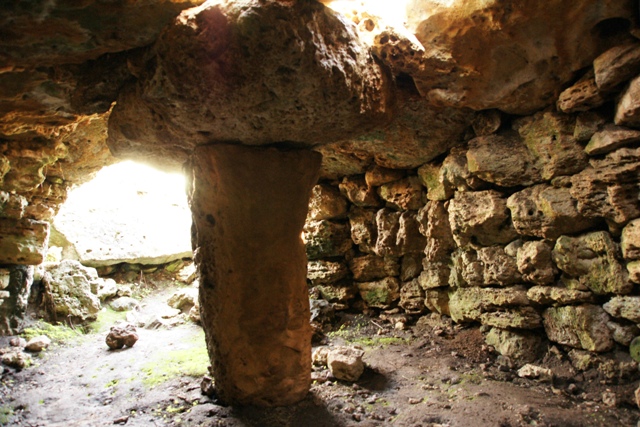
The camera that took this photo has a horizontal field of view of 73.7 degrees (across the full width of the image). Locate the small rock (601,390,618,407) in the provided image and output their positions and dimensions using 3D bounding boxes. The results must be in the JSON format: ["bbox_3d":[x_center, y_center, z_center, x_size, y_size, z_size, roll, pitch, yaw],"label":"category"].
[{"bbox_3d":[1.601,1.023,2.360,0.092,0.075,0.085,0,2,0],"label":"small rock"}]

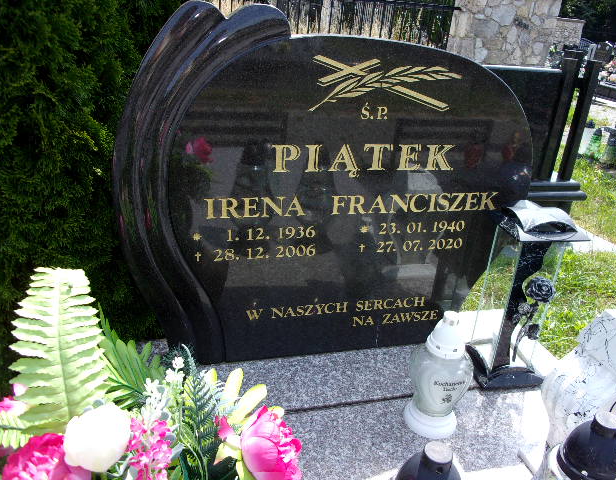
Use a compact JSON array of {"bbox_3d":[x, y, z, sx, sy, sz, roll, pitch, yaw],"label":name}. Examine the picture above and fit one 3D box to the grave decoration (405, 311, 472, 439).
[{"bbox_3d":[0.300,0.296,1.179,0.136,0.293,0.125,3,24,-1],"label":"grave decoration"}]

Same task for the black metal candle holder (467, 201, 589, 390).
[{"bbox_3d":[0.557,0.138,1.353,0.169,0.473,0.169,1,24,-6],"label":"black metal candle holder"}]

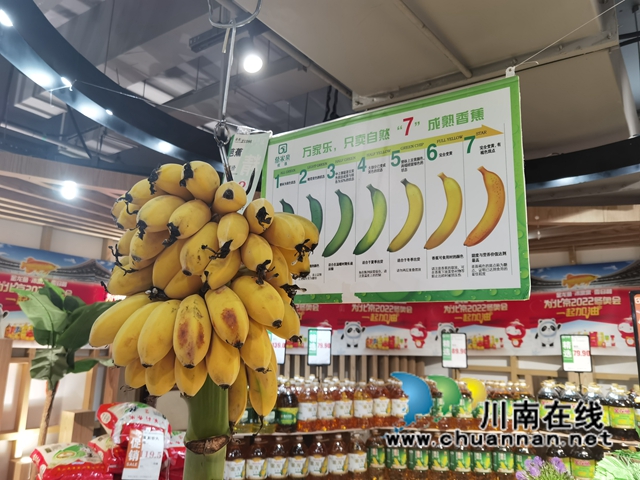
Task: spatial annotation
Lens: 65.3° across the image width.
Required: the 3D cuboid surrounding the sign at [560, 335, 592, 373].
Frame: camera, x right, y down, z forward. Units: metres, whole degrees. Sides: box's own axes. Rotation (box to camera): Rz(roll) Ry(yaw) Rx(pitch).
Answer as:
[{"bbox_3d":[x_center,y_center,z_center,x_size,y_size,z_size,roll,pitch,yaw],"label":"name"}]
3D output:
[{"bbox_3d":[1.656,0.732,3.220,0.168,0.230,0.015,-5,-13,25],"label":"sign"}]

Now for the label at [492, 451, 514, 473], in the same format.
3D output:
[{"bbox_3d":[1.125,1.360,3.060,0.127,0.125,0.030,0,-12,6],"label":"label"}]

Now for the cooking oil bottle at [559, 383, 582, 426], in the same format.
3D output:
[{"bbox_3d":[1.738,1.160,3.468,0.150,0.335,0.140,-7,-14,33],"label":"cooking oil bottle"}]

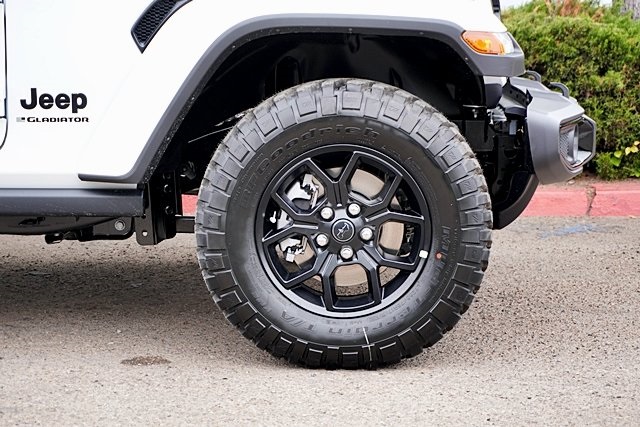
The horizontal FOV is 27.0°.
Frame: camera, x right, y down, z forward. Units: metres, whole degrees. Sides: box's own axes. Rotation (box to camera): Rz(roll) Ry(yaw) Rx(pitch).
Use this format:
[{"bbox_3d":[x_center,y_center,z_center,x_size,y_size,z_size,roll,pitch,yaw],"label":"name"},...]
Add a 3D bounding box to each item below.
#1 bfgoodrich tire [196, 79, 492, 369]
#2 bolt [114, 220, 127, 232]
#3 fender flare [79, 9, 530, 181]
[{"bbox_3d":[0.066,0.023,3.661,0.812,0.784,0.255,0,8,2],"label":"bfgoodrich tire"},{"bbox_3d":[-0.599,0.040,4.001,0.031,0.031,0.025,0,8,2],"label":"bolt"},{"bbox_3d":[-0.053,-0.308,3.607,1.206,0.458,0.252,0,8,2],"label":"fender flare"}]

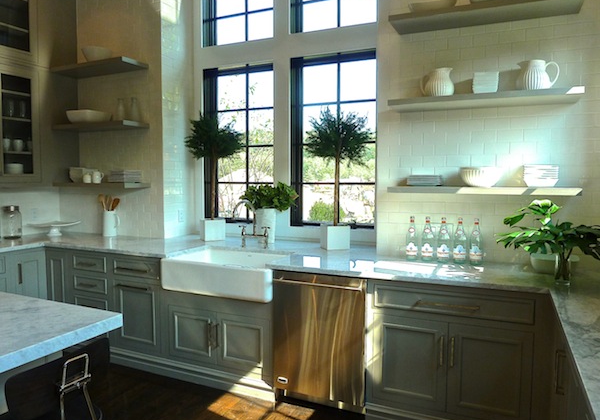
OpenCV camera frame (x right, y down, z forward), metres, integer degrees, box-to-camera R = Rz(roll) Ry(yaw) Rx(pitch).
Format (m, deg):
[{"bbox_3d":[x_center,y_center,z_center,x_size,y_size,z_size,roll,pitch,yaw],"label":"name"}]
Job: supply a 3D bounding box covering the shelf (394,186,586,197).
[{"bbox_3d":[1.102,-0.126,2.682,1.050,0.041,0.304,2,5,25],"label":"shelf"}]

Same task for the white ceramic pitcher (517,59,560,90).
[{"bbox_3d":[1.389,-0.767,2.494,0.190,0.195,0.150,2,5,25],"label":"white ceramic pitcher"}]

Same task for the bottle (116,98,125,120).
[{"bbox_3d":[-1.653,-0.908,3.991,0.078,0.230,0.078,2,4,24],"label":"bottle"}]

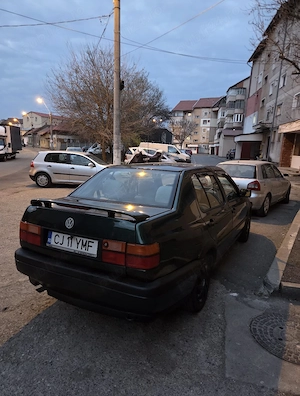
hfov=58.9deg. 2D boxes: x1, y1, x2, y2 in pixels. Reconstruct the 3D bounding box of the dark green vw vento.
[{"bbox_3d":[0.365,0.201,3.949,1.695,1.425,4.380,7,12,29],"label":"dark green vw vento"}]

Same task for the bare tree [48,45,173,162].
[{"bbox_3d":[-3.968,-8.916,24.815,11.800,11.400,11.000,1,10,0],"label":"bare tree"}]

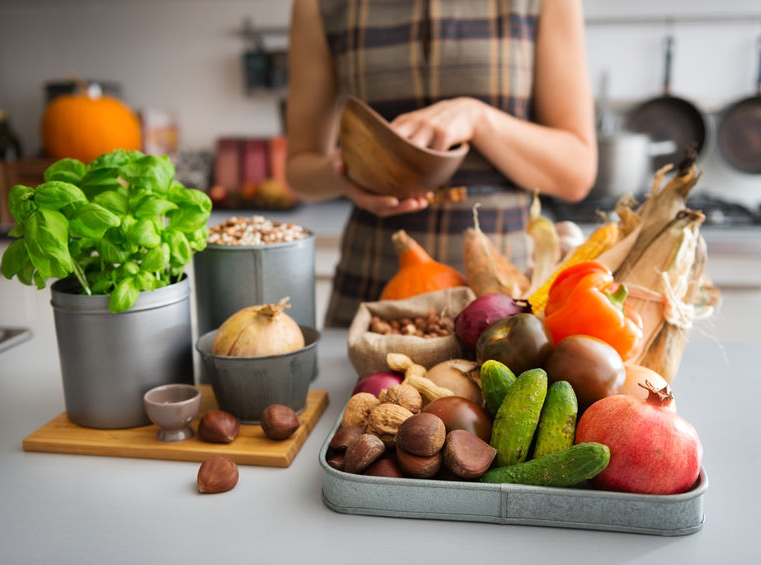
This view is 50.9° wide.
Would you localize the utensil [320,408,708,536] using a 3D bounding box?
[{"bbox_3d":[0.109,0.136,0.690,0.291,0.032,0.235,1,13,10],"label":"utensil"}]

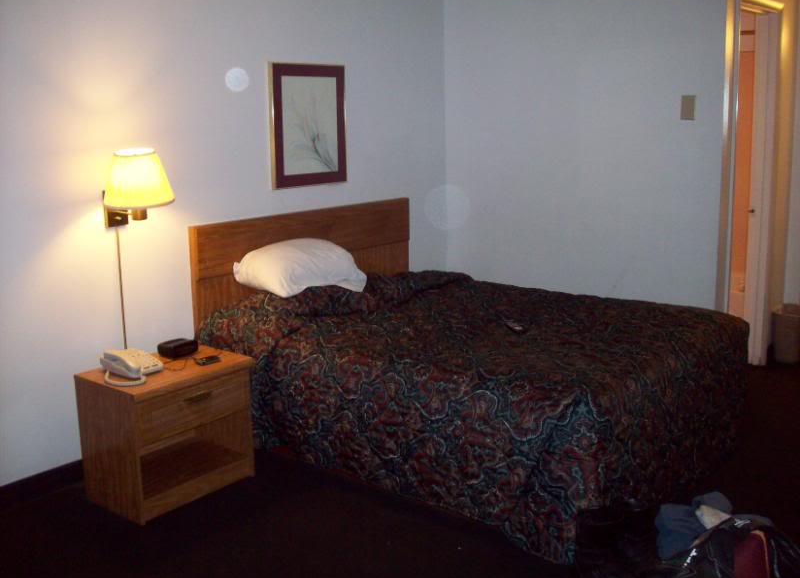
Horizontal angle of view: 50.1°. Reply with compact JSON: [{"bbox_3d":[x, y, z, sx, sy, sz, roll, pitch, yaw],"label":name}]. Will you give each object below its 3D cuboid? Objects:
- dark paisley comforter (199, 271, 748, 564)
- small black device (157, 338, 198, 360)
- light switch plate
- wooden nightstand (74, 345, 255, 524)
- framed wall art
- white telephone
[{"bbox_3d":[0.362,0.398,3.954,1.890,0.670,1.570,7,13,38],"label":"dark paisley comforter"},{"bbox_3d":[-0.980,0.258,3.789,0.095,0.052,0.158,7,13,38],"label":"small black device"},{"bbox_3d":[1.476,-0.925,4.372,0.073,0.122,0.009,7,13,38],"label":"light switch plate"},{"bbox_3d":[-0.970,0.588,3.603,0.400,0.528,0.583,7,13,38],"label":"wooden nightstand"},{"bbox_3d":[-0.458,-0.832,4.366,0.030,0.603,0.518,7,13,38],"label":"framed wall art"},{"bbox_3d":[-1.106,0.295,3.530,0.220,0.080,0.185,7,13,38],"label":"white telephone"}]

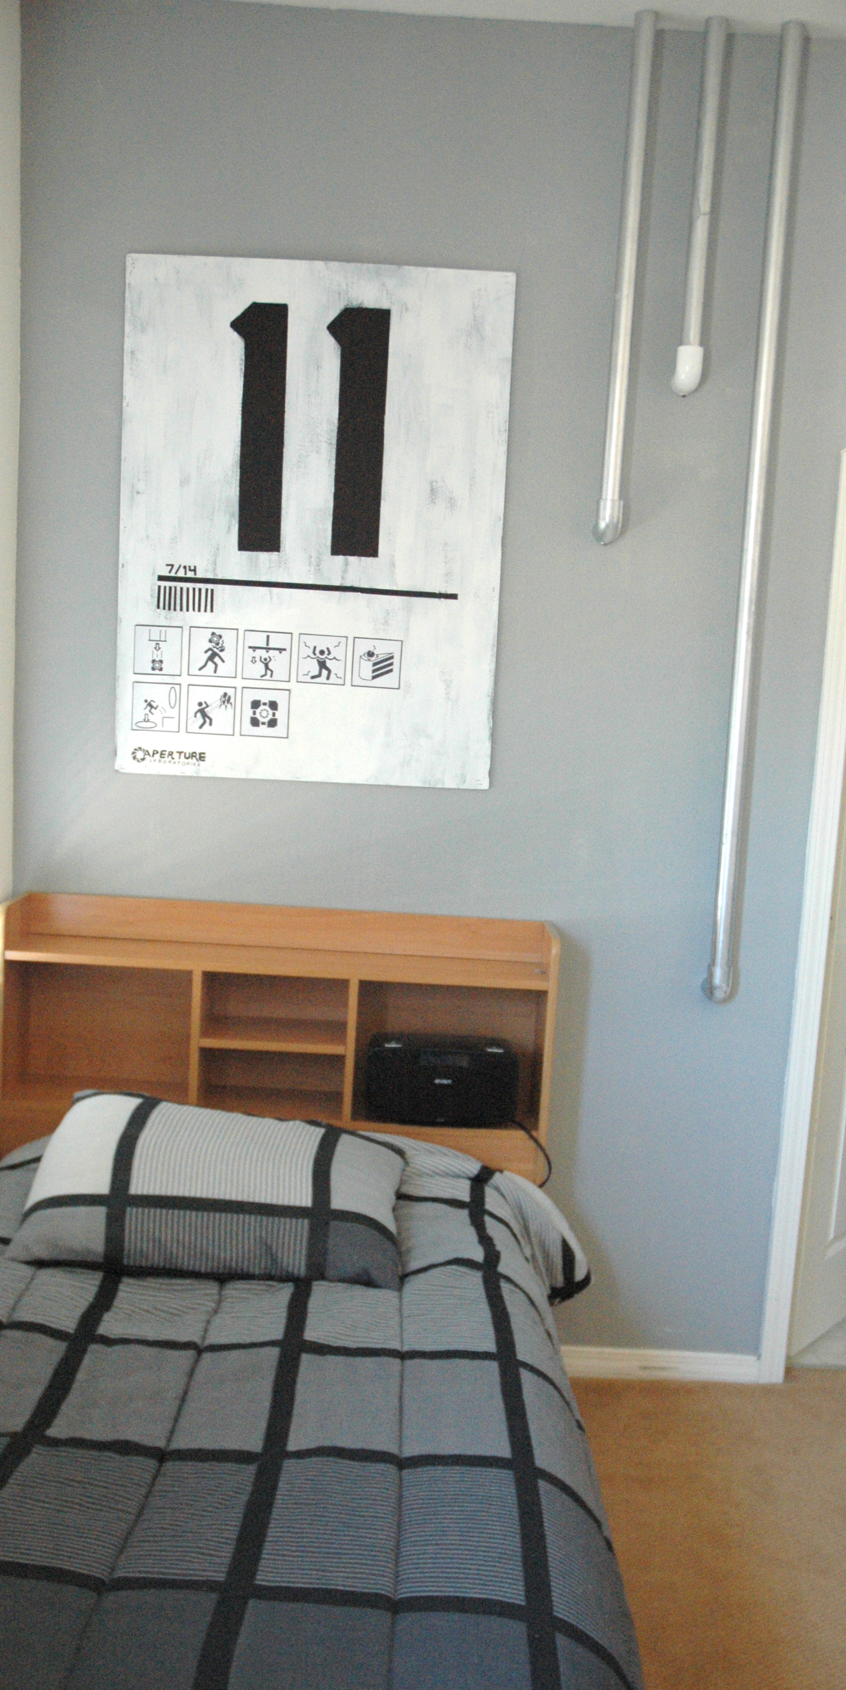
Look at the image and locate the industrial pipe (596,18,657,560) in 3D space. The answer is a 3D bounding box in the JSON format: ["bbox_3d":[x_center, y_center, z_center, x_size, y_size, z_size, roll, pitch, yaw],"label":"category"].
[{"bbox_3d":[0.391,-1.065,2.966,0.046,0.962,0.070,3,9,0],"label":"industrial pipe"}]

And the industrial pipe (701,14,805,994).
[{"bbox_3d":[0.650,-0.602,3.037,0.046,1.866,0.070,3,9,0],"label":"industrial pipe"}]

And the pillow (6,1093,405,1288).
[{"bbox_3d":[-0.363,0.588,2.795,0.650,0.165,0.460,7,29,1],"label":"pillow"}]

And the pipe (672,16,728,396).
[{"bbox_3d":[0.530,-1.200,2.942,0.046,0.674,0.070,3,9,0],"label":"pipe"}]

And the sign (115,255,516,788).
[{"bbox_3d":[-0.219,-0.627,3.083,0.762,1.014,0.022,3,9,0],"label":"sign"}]

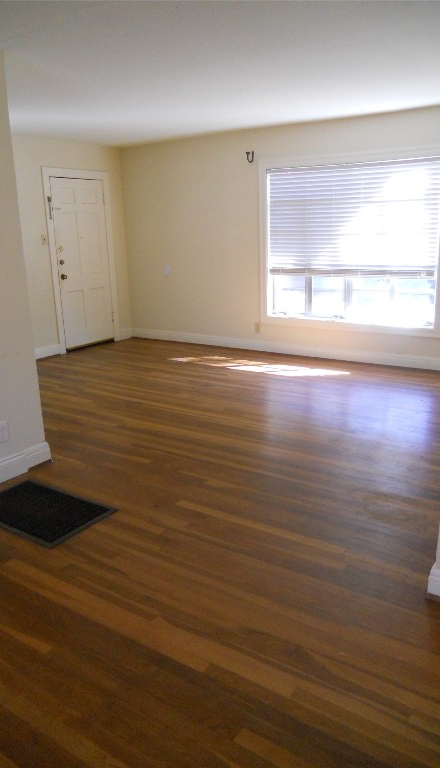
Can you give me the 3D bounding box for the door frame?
[{"bbox_3d":[-1.693,-1.500,7.360,0.120,2.135,1.031,8,18,33],"label":"door frame"}]

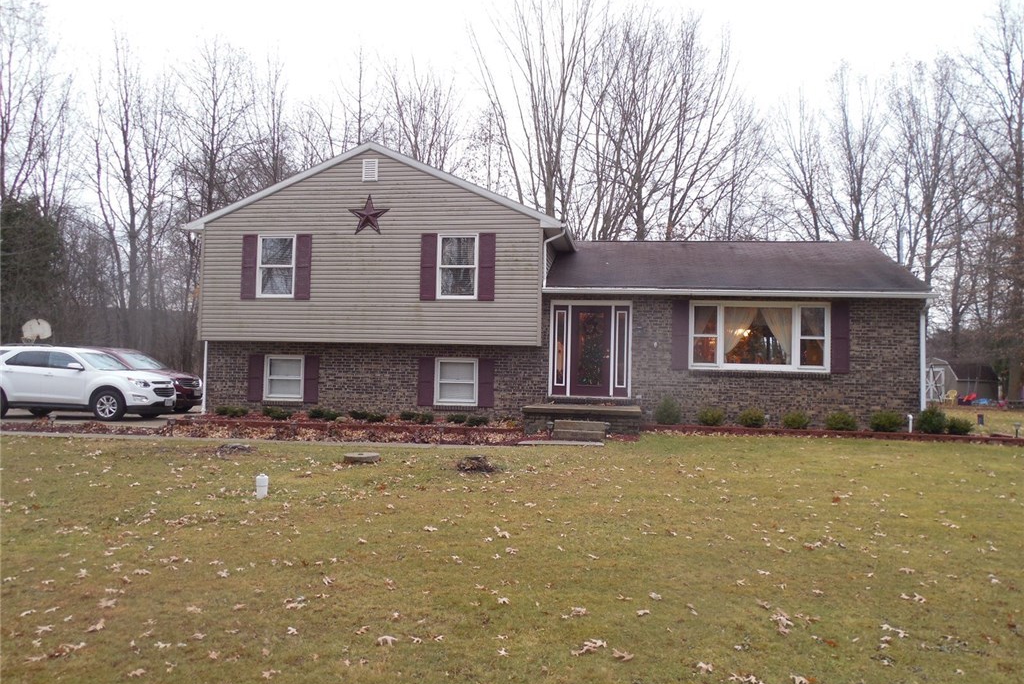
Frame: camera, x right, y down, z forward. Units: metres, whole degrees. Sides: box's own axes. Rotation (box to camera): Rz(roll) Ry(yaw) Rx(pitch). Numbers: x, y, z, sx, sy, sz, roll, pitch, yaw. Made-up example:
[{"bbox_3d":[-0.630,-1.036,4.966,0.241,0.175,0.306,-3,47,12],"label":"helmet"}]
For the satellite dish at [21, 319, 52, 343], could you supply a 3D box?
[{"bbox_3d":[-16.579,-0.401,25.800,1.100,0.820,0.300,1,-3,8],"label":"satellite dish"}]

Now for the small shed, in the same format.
[{"bbox_3d":[27.274,2.379,45.774,3.800,2.600,3.100,3,-3,-25],"label":"small shed"}]

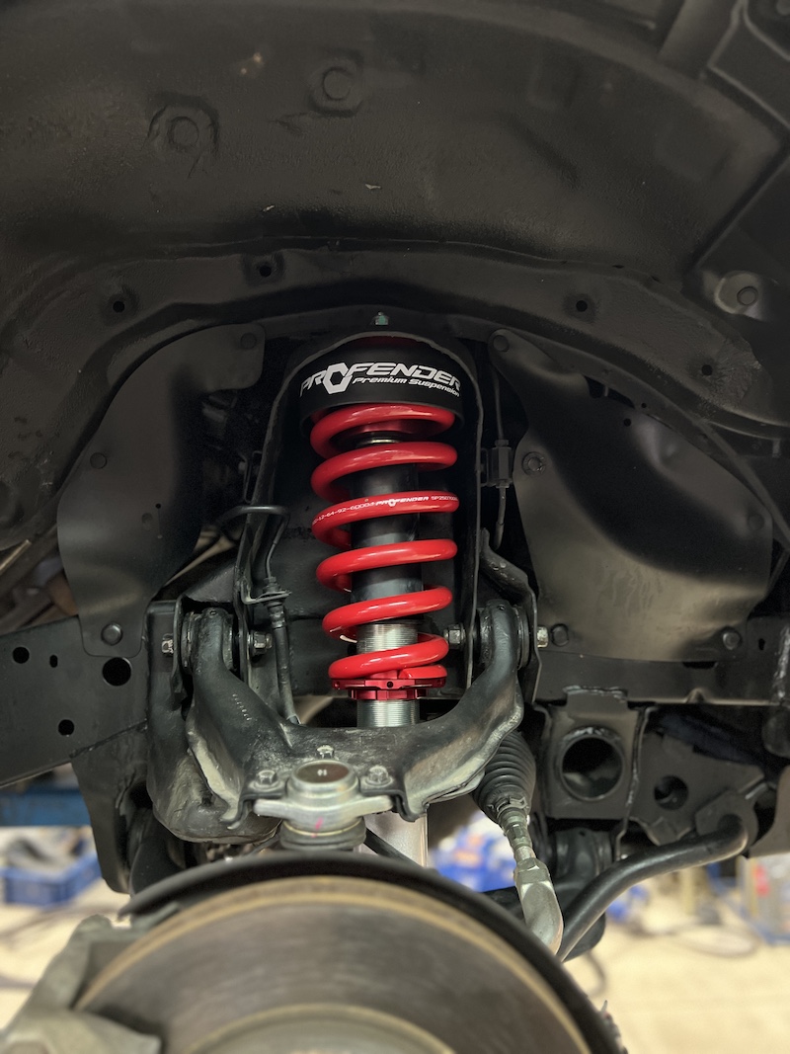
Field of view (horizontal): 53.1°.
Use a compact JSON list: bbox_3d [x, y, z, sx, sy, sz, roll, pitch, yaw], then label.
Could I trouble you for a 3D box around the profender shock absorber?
[{"bbox_3d":[-0.007,0.067,0.662,0.142,0.445,0.142,-2,-11,0],"label":"profender shock absorber"}]

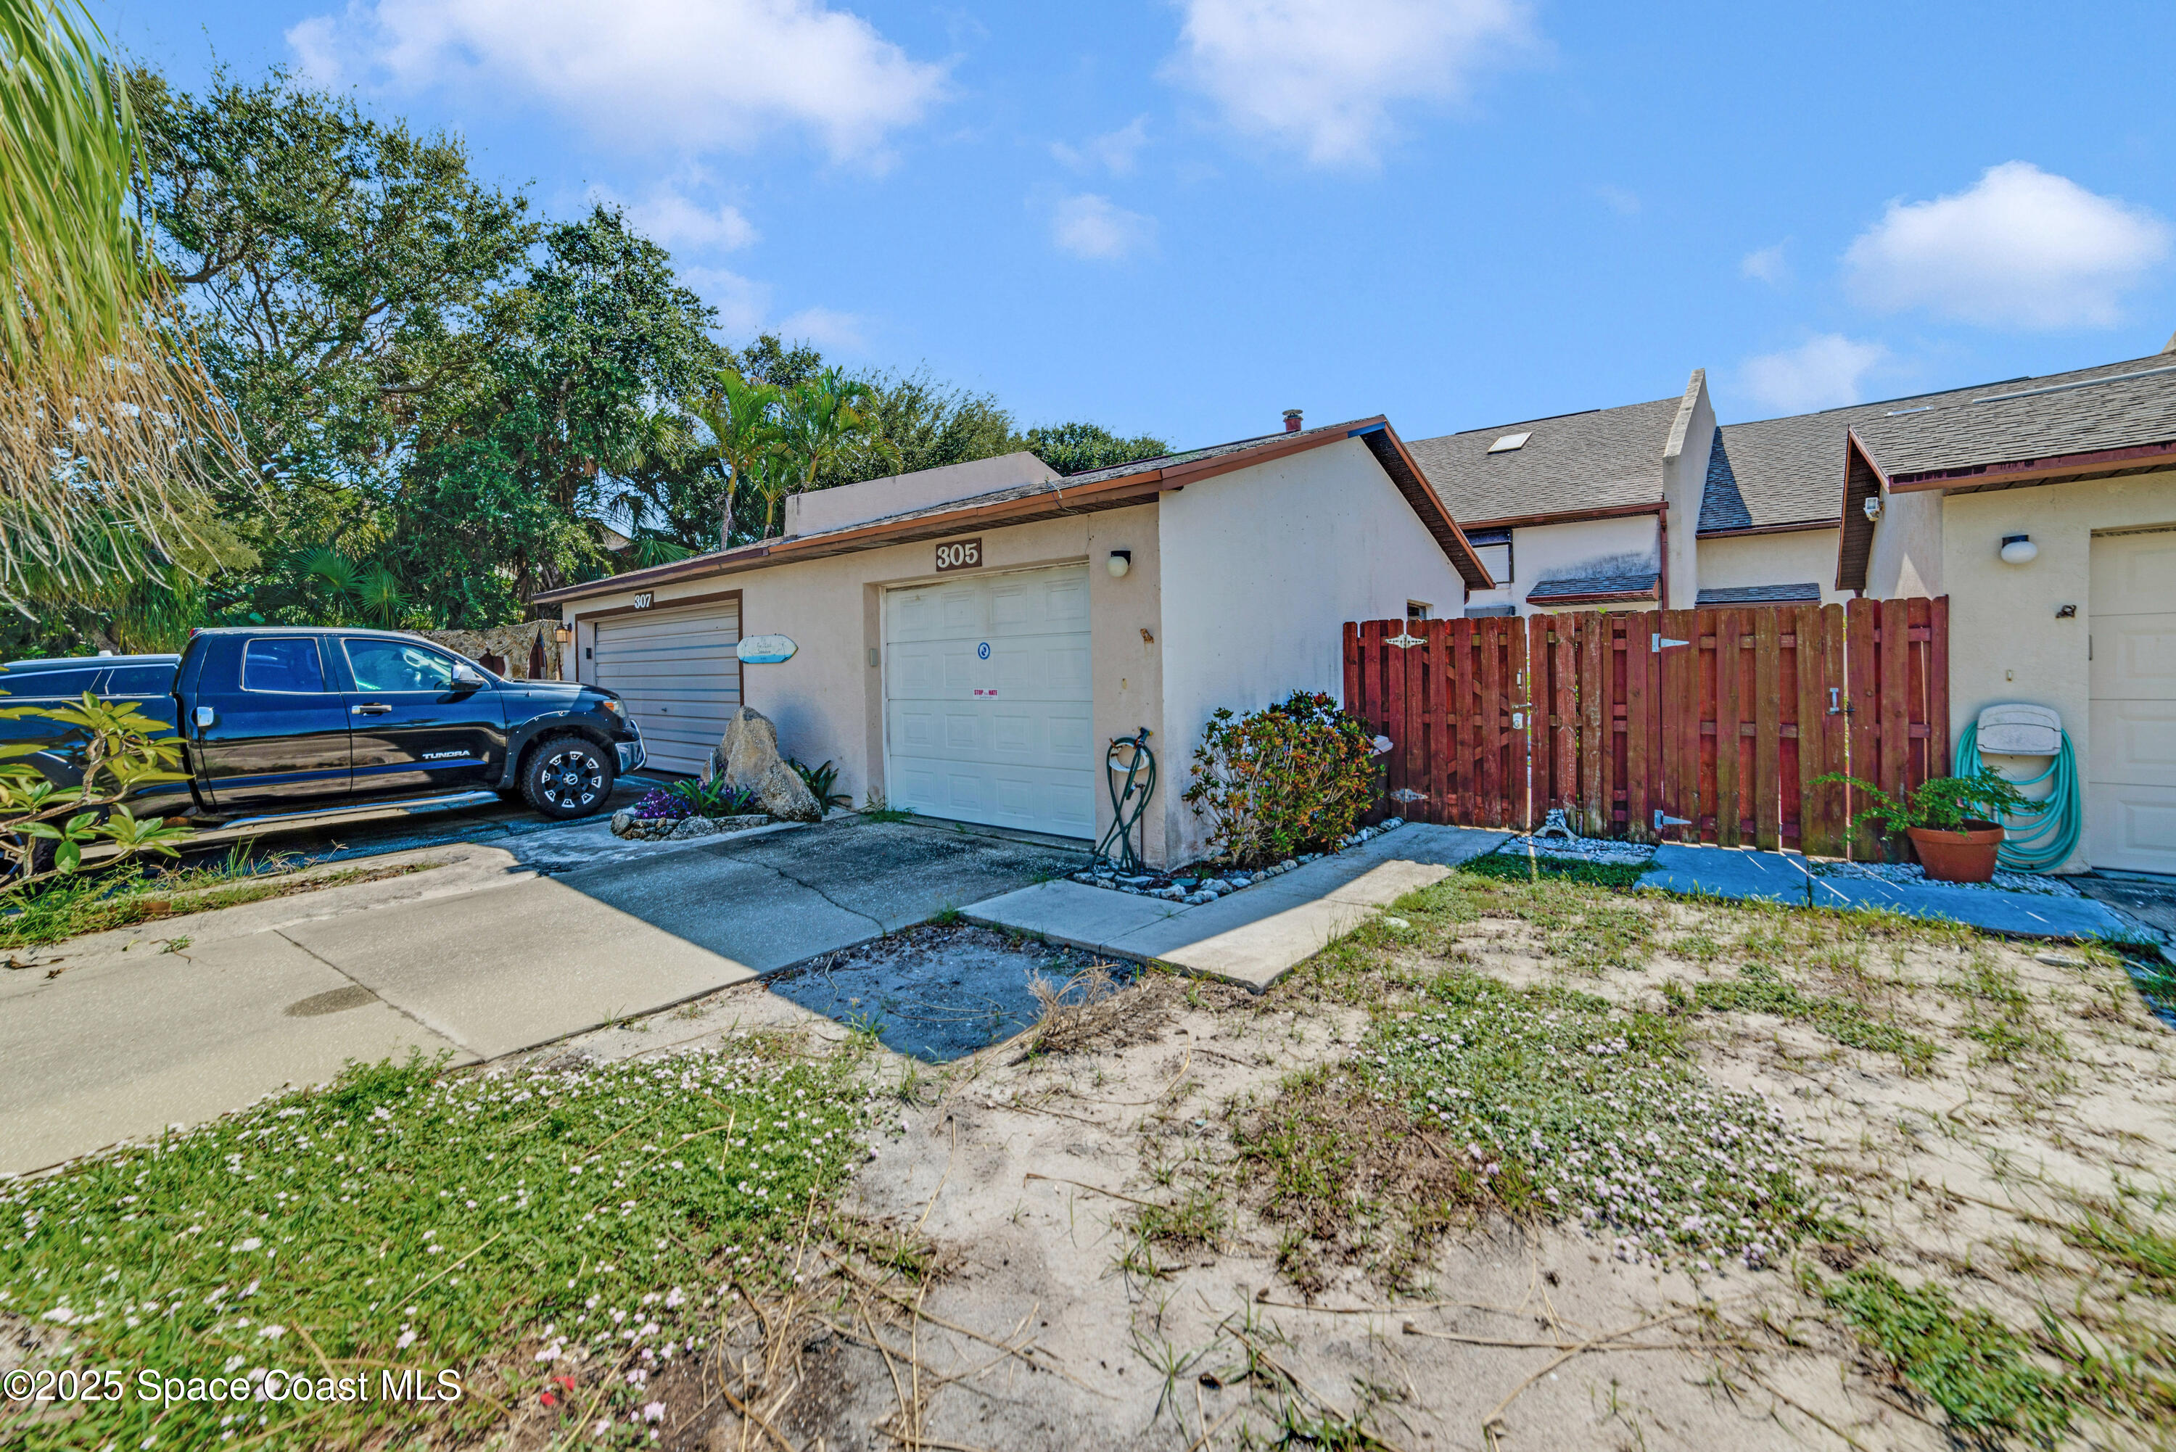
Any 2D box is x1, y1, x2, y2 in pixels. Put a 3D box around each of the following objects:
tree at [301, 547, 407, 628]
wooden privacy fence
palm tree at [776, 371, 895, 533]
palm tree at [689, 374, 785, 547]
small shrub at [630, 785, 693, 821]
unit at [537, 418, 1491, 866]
[{"bbox_3d":[-15.961,-1.671,18.618,2.378,4.507,2.300,-3,4,-40],"label":"tree"},{"bbox_3d":[4.160,-0.006,7.014,4.179,1.865,0.130,2,4,39],"label":"wooden privacy fence"},{"bbox_3d":[-5.469,-3.678,18.516,2.536,8.206,2.400,-2,3,-16],"label":"palm tree"},{"bbox_3d":[-7.458,-3.555,18.212,2.061,8.053,2.100,-2,3,-22],"label":"palm tree"},{"bbox_3d":[-3.907,0.705,7.750,0.570,0.370,0.500,-2,3,-27],"label":"small shrub"},{"bbox_3d":[-1.264,-1.333,11.898,10.950,4.050,7.800,2,4,39],"label":"unit"}]

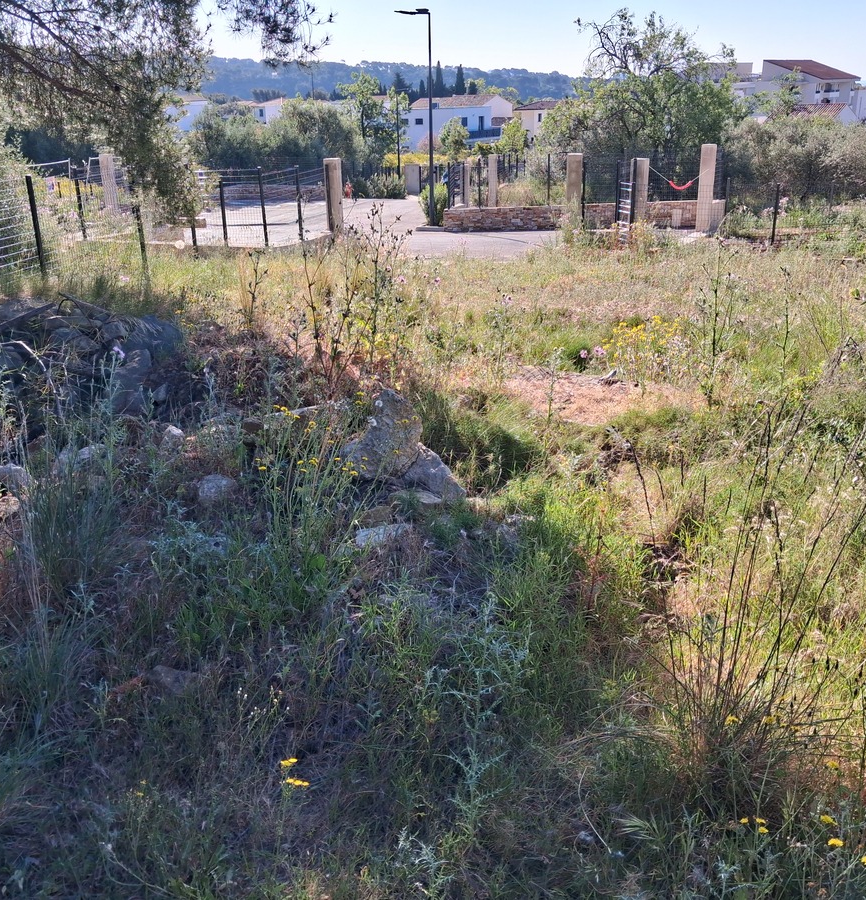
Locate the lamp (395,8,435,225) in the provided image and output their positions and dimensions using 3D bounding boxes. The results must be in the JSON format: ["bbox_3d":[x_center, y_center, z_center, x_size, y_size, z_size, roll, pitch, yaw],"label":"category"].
[{"bbox_3d":[-0.403,-8.044,22.941,0.850,5.003,0.300,-1,21,0],"label":"lamp"}]

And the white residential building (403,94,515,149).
[{"bbox_3d":[2.545,-33.612,98.533,8.800,7.030,8.600,-20,28,-39],"label":"white residential building"}]

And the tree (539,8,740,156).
[{"bbox_3d":[6.184,-10.182,28.278,6.090,5.717,5.800,-1,21,0],"label":"tree"}]

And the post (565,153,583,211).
[{"bbox_3d":[3.439,-6.360,22.964,0.370,1.793,0.370,-1,21,0],"label":"post"}]

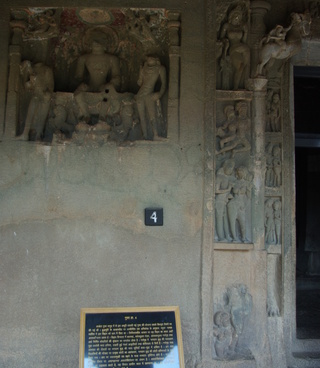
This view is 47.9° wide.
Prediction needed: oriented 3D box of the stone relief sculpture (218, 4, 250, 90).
[{"bbox_3d":[0.737,-1.351,3.579,0.300,0.830,0.150,1,-5,-2],"label":"stone relief sculpture"}]

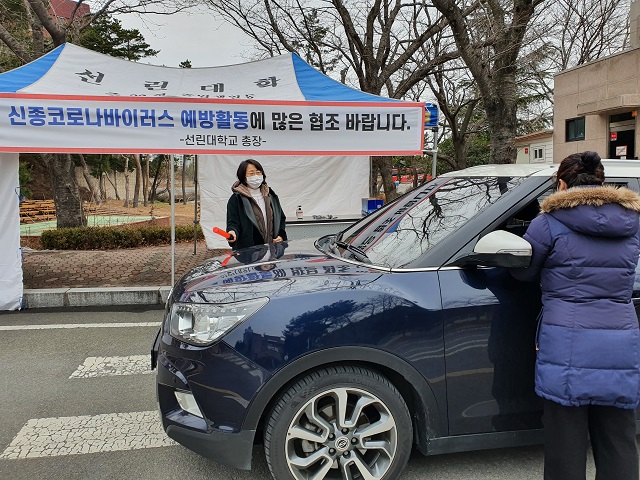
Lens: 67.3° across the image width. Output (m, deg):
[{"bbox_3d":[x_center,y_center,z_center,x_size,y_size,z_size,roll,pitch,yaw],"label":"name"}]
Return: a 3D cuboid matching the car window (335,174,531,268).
[{"bbox_3d":[0.564,-0.168,2.927,0.940,0.130,1.380,-33,10,-4],"label":"car window"}]

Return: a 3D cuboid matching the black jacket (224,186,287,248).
[{"bbox_3d":[-0.540,-0.060,4.060,0.510,0.780,0.360,-2,6,-22],"label":"black jacket"}]

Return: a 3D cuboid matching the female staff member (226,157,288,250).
[{"bbox_3d":[-0.540,0.150,4.090,0.510,1.660,0.380,-2,6,-22],"label":"female staff member"}]

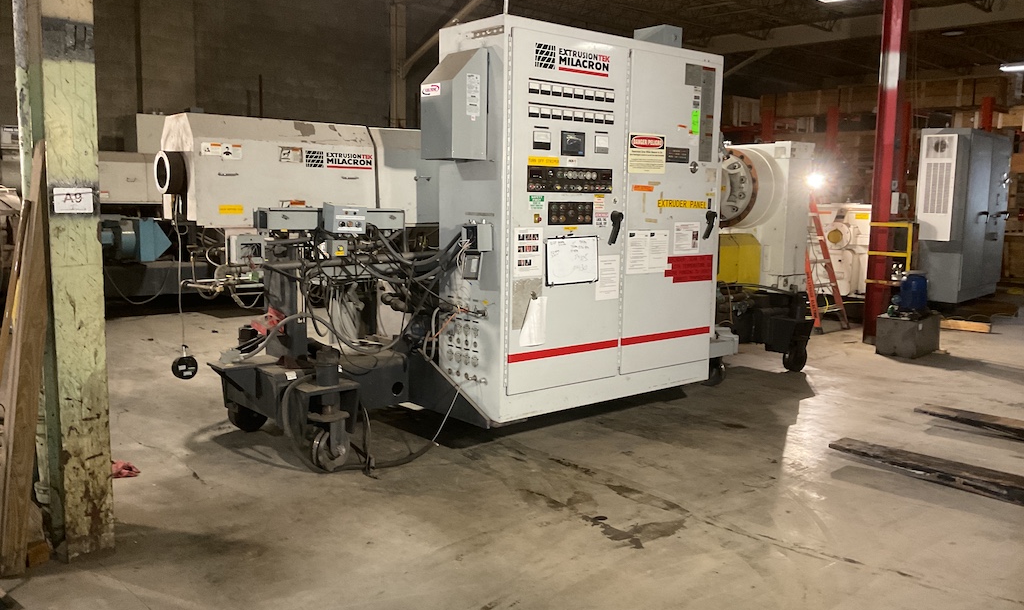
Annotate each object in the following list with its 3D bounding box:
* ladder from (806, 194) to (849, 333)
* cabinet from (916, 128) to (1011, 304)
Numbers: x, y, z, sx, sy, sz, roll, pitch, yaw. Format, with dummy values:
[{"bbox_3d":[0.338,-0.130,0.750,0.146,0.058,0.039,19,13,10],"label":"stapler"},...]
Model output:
[{"bbox_3d":[3.742,-0.577,10.970,0.580,1.730,1.000,-4,8,-33],"label":"ladder"},{"bbox_3d":[6.288,-1.249,12.033,0.670,2.290,2.260,7,9,41],"label":"cabinet"}]

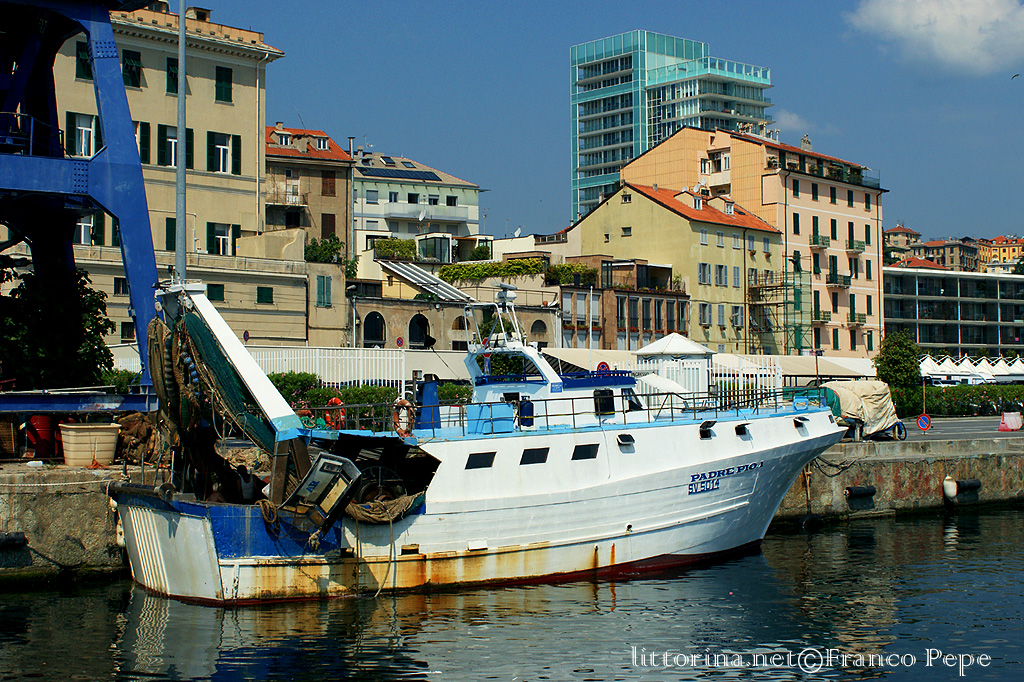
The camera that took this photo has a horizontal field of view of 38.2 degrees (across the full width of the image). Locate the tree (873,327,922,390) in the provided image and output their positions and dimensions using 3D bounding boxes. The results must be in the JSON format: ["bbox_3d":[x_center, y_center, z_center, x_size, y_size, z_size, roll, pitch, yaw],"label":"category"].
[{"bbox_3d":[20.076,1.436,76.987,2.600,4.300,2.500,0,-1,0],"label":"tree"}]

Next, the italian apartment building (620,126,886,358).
[{"bbox_3d":[22.258,-6.758,135.550,16.720,24.300,18.130,-1,-2,41],"label":"italian apartment building"}]

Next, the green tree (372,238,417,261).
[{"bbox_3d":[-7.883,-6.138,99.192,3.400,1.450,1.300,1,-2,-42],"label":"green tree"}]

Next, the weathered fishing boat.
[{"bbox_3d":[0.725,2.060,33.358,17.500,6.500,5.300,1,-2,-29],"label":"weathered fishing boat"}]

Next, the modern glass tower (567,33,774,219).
[{"bbox_3d":[29.550,-23.720,276.189,19.180,65.440,33.430,1,-2,-40],"label":"modern glass tower"}]

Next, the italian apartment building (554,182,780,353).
[{"bbox_3d":[13.353,-3.685,122.536,12.830,17.530,13.160,-1,-2,42],"label":"italian apartment building"}]

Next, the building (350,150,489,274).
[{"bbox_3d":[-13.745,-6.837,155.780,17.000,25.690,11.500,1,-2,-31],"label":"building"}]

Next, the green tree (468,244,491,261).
[{"bbox_3d":[-2.315,-6.117,102.192,1.600,1.150,1.400,0,-1,0],"label":"green tree"}]

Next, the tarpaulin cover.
[{"bbox_3d":[11.572,2.165,48.960,2.100,1.850,1.600,1,-2,-33],"label":"tarpaulin cover"}]

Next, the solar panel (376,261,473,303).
[{"bbox_3d":[-5.544,-3.915,96.097,2.500,0.200,7.660,1,21,-42],"label":"solar panel"}]

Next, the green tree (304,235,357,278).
[{"bbox_3d":[-10.758,-4.981,87.158,2.900,2.500,1.900,0,-1,0],"label":"green tree"}]

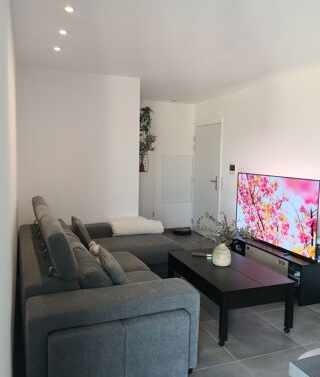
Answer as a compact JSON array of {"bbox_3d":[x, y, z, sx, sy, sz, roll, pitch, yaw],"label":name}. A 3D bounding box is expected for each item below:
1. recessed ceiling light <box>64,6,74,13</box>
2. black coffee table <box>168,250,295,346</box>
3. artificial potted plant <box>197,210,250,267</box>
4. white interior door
[{"bbox_3d":[-0.684,-1.356,2.518,0.083,0.030,0.083,-1,5,-21],"label":"recessed ceiling light"},{"bbox_3d":[0.602,0.942,3.146,0.681,0.439,1.114,-1,5,-21],"label":"black coffee table"},{"bbox_3d":[0.609,0.484,3.170,0.490,0.470,0.400,2,5,11],"label":"artificial potted plant"},{"bbox_3d":[0.870,-0.147,6.235,0.050,2.070,0.940,-1,5,-21],"label":"white interior door"}]

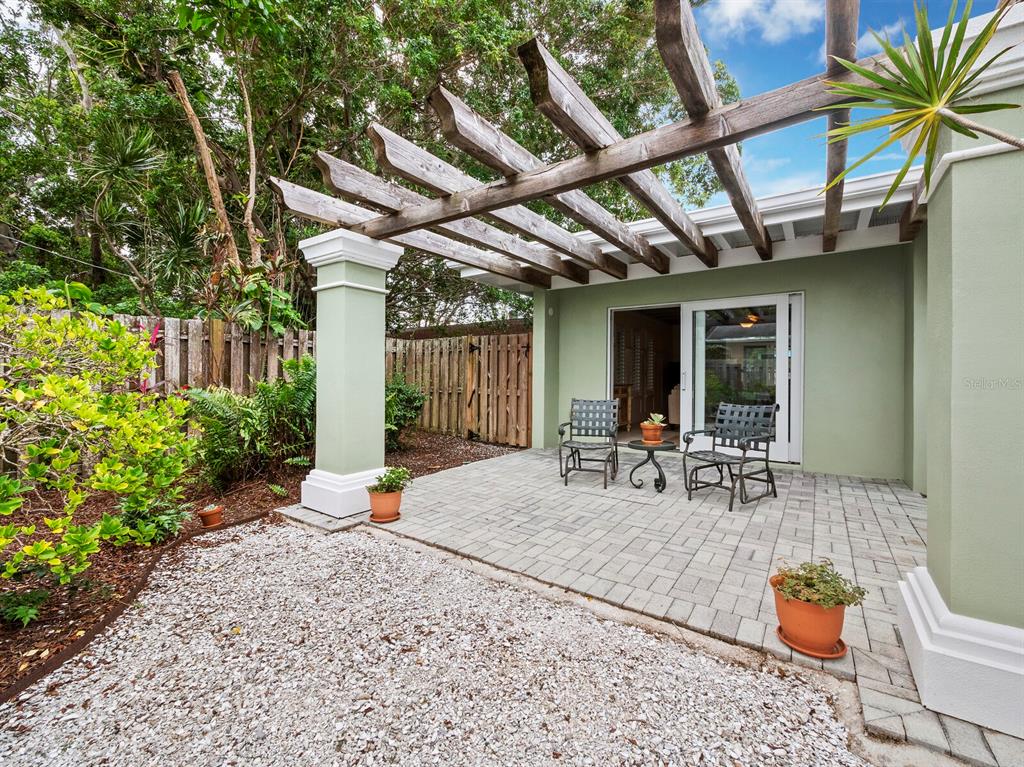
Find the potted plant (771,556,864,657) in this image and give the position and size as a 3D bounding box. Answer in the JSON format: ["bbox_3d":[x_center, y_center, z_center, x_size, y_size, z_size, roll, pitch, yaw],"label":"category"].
[{"bbox_3d":[1.300,0.950,1.785,0.340,0.320,0.320,1,1,36],"label":"potted plant"}]

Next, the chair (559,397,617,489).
[{"bbox_3d":[0.877,0.617,4.563,0.600,0.875,0.780,0,1,19],"label":"chair"}]

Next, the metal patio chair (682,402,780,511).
[{"bbox_3d":[2.041,0.627,3.818,0.780,0.875,0.600,0,1,-33],"label":"metal patio chair"}]

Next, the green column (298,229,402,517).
[{"bbox_3d":[-1.424,-0.077,3.708,0.610,2.310,0.610,1,1,37],"label":"green column"}]

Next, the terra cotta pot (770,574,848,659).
[{"bbox_3d":[1.272,0.992,1.776,0.270,0.235,0.270,1,1,36],"label":"terra cotta pot"}]

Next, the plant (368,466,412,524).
[{"bbox_3d":[-0.985,0.880,3.320,0.345,0.410,0.320,0,1,-17],"label":"plant"}]

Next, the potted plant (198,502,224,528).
[{"bbox_3d":[-2.300,1.020,3.160,0.165,0.150,0.165,0,1,-36],"label":"potted plant"}]

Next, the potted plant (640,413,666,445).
[{"bbox_3d":[1.425,0.450,4.180,0.245,0.310,0.235,0,1,19],"label":"potted plant"}]

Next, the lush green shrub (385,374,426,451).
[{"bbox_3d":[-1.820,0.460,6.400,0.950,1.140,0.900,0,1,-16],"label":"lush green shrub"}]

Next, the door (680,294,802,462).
[{"bbox_3d":[2.867,-0.077,5.260,1.370,2.040,0.100,1,1,37],"label":"door"}]

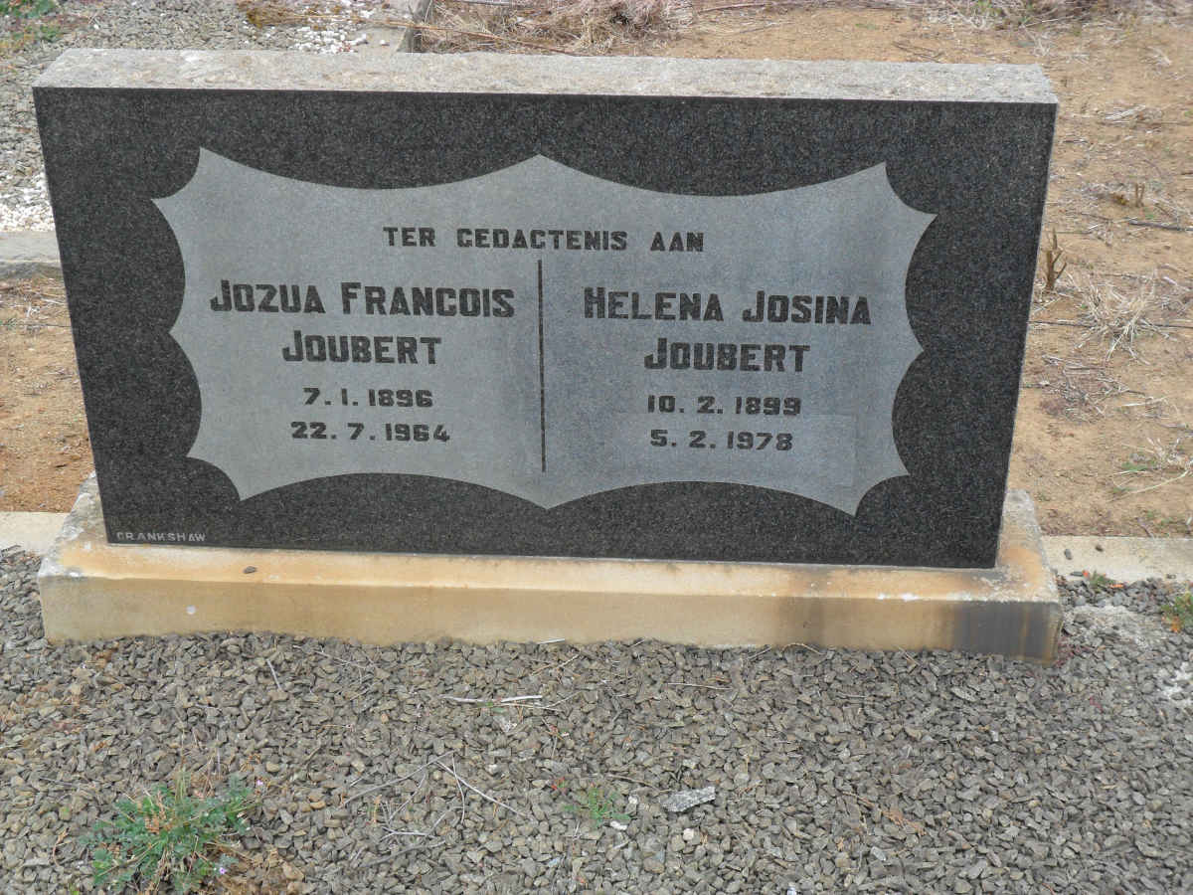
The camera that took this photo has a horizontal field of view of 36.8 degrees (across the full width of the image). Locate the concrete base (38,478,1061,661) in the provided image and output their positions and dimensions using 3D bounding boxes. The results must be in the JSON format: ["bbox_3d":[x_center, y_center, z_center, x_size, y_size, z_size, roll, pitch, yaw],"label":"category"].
[{"bbox_3d":[-0.063,0.159,2.425,1.309,0.104,0.262,1,31,2],"label":"concrete base"}]

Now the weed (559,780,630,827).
[{"bbox_3d":[-0.003,0.413,2.067,0.080,0.034,0.046,1,31,2],"label":"weed"}]

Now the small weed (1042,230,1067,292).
[{"bbox_3d":[0.839,-0.342,3.281,0.038,0.113,0.034,1,31,2],"label":"small weed"}]

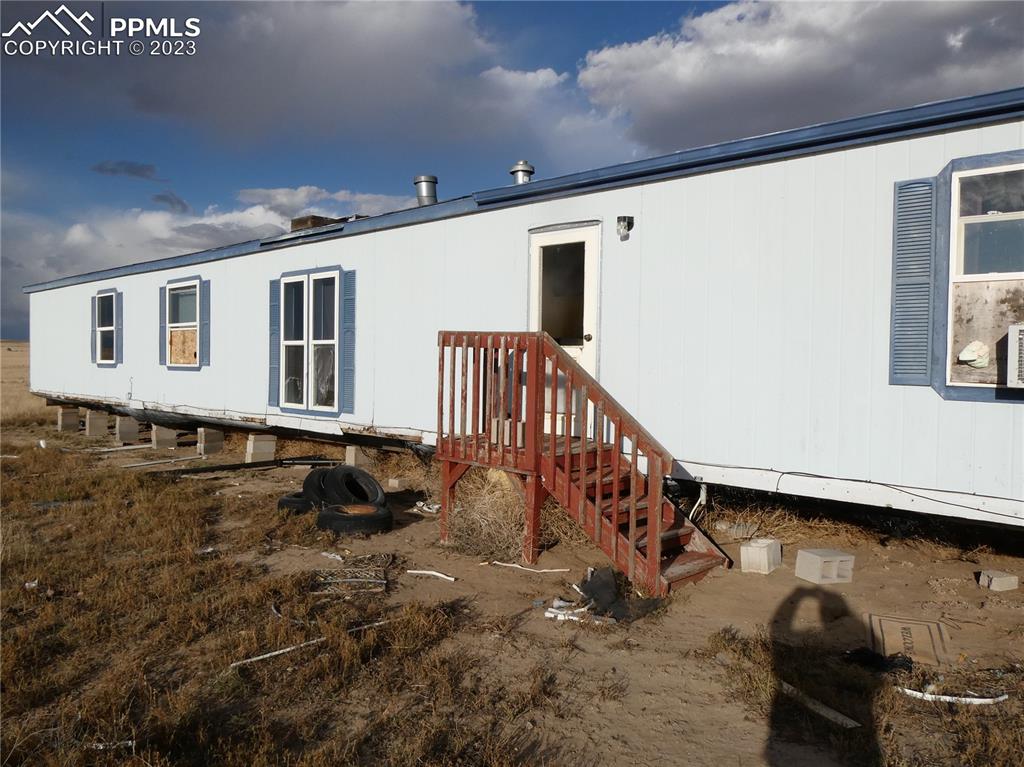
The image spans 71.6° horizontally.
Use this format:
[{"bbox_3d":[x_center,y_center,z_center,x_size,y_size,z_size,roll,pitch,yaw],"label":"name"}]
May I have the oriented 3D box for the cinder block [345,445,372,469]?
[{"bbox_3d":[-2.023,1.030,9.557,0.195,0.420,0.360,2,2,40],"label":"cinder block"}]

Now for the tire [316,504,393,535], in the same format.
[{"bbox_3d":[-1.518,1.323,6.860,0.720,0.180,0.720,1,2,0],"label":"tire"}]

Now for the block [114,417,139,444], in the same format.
[{"bbox_3d":[-8.299,0.965,15.350,0.194,0.560,0.397,3,4,41],"label":"block"}]

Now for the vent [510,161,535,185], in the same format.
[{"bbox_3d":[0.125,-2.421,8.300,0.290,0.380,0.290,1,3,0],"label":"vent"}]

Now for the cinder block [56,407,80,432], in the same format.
[{"bbox_3d":[-11.033,0.905,17.699,0.194,0.590,0.397,3,4,41],"label":"cinder block"}]

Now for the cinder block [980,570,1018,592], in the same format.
[{"bbox_3d":[3.548,1.437,5.186,0.197,0.097,0.140,1,2,-4],"label":"cinder block"}]

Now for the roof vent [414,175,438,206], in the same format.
[{"bbox_3d":[-1.113,-2.460,9.207,0.300,0.460,0.300,1,2,0],"label":"roof vent"}]

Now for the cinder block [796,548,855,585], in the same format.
[{"bbox_3d":[2.342,1.367,5.298,0.395,0.197,0.197,7,0,-28],"label":"cinder block"}]

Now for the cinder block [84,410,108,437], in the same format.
[{"bbox_3d":[-9.803,0.923,16.773,0.195,0.606,0.397,2,2,41],"label":"cinder block"}]

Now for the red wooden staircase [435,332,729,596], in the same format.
[{"bbox_3d":[0.536,0.503,5.942,2.350,1.838,0.991,3,4,41],"label":"red wooden staircase"}]

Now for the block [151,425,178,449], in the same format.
[{"bbox_3d":[-6.904,1.015,14.101,0.194,0.520,0.397,3,4,41],"label":"block"}]

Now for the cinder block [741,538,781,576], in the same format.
[{"bbox_3d":[1.968,1.354,5.593,0.196,0.196,0.397,1,0,34],"label":"cinder block"}]

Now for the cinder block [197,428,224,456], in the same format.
[{"bbox_3d":[-5.467,1.039,12.925,0.195,0.487,0.397,2,2,36],"label":"cinder block"}]

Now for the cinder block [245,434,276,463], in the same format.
[{"bbox_3d":[-4.096,1.061,11.602,0.194,0.480,0.397,3,4,41],"label":"cinder block"}]

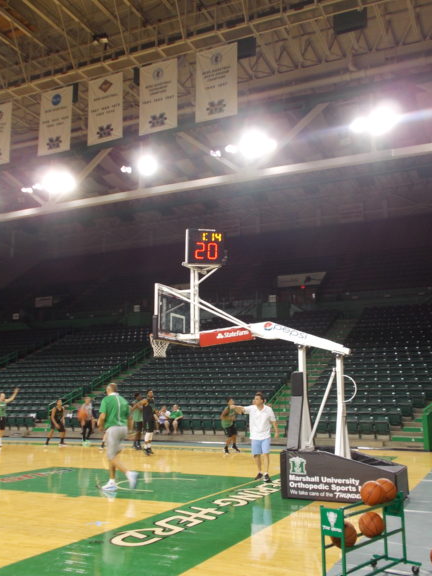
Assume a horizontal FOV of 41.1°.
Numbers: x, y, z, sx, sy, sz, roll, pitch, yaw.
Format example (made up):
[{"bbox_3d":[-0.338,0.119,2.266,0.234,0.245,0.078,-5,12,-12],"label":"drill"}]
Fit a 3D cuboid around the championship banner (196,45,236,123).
[{"bbox_3d":[0.020,-8.326,23.450,1.840,3.060,0.040,-5,-12,24],"label":"championship banner"}]

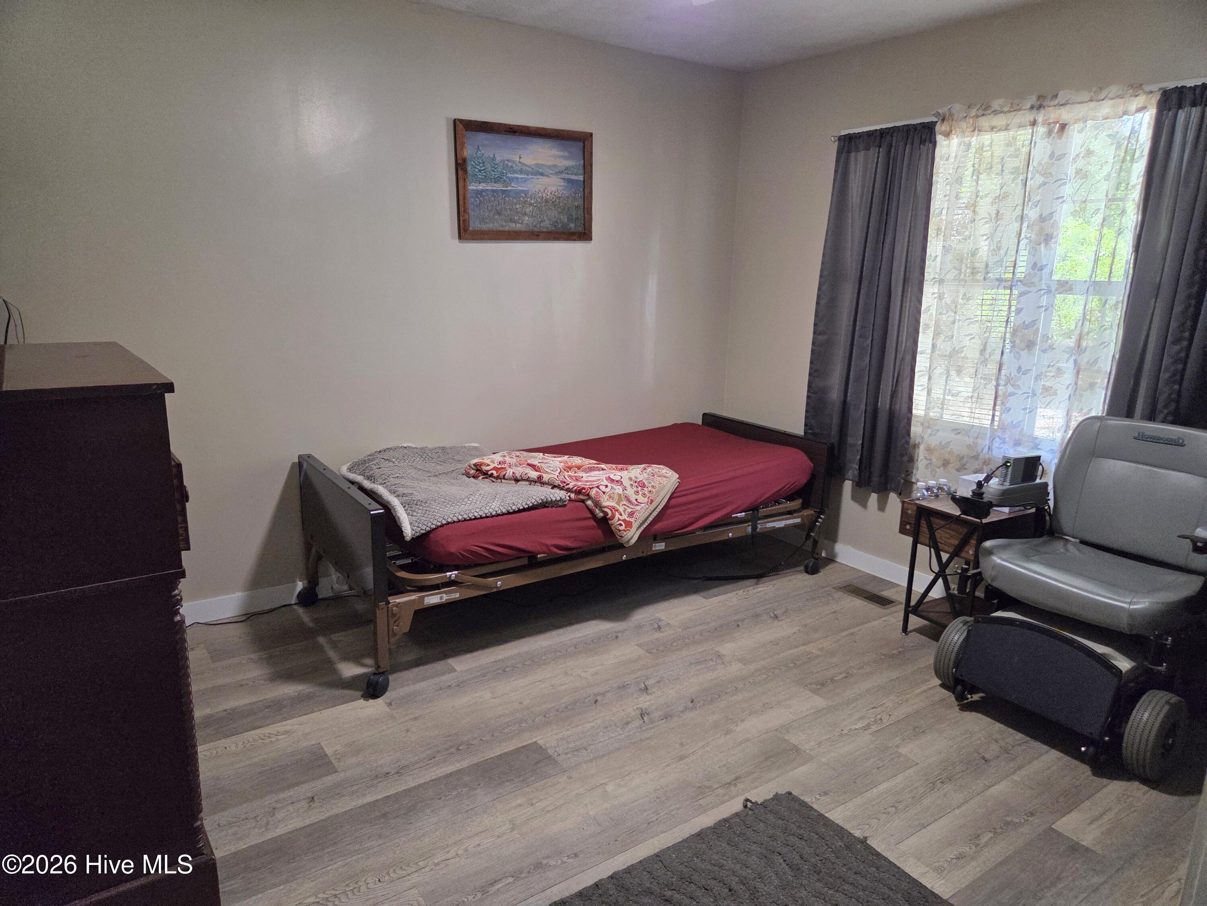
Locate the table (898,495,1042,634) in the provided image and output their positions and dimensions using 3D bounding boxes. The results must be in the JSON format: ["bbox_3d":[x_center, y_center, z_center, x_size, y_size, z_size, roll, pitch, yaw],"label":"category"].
[{"bbox_3d":[1.458,0.475,3.255,0.405,0.557,0.350,-8,16,-33],"label":"table"}]

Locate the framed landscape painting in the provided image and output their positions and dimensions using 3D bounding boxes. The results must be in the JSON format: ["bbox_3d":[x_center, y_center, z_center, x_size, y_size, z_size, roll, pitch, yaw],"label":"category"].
[{"bbox_3d":[-0.349,-1.227,3.675,0.700,0.501,0.030,-8,16,-33],"label":"framed landscape painting"}]

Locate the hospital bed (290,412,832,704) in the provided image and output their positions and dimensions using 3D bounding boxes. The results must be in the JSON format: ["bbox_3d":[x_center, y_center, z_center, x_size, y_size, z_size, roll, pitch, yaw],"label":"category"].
[{"bbox_3d":[-0.078,0.305,3.604,2.243,0.668,0.925,-8,16,-33],"label":"hospital bed"}]

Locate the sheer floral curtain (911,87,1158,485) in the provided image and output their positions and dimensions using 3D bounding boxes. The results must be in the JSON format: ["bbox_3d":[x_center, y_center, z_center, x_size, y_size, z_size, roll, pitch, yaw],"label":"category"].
[{"bbox_3d":[1.602,-0.551,3.170,0.090,1.570,0.845,-8,16,-33],"label":"sheer floral curtain"}]

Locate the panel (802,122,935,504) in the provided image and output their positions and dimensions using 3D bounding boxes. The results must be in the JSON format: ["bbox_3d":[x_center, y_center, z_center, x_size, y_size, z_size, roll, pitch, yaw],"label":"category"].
[{"bbox_3d":[1.217,-0.637,3.726,0.100,1.635,0.615,-8,16,-33],"label":"panel"}]

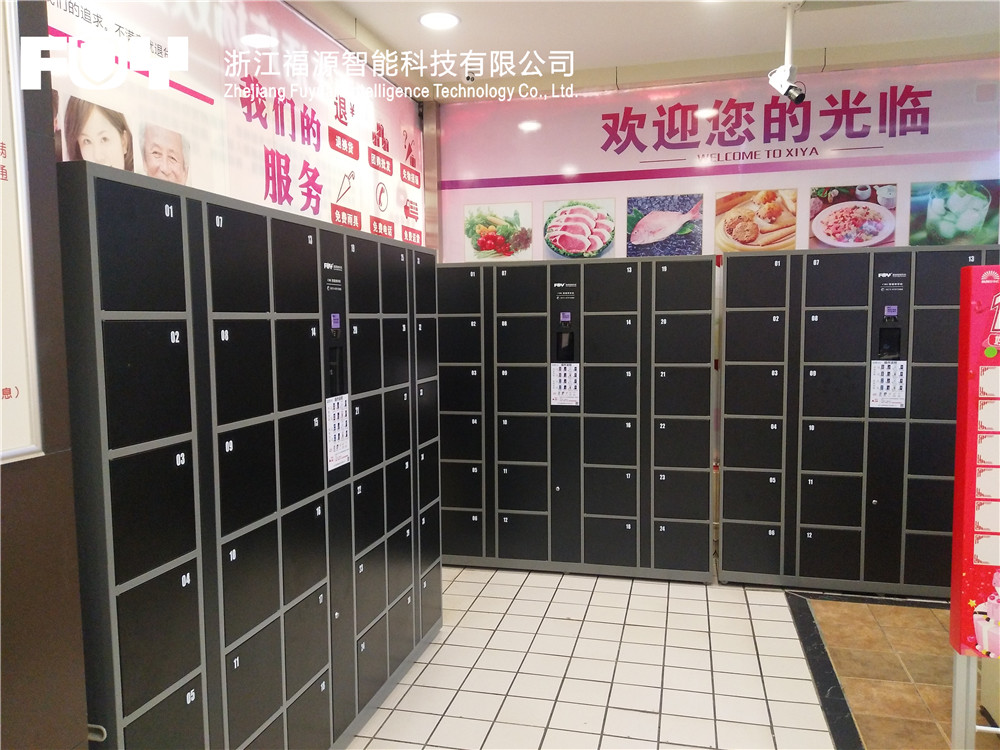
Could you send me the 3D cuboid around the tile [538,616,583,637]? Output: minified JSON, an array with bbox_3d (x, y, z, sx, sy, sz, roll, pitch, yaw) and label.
[{"bbox_3d":[0.294,1.230,3.651,0.196,0.010,0.196,1,5,14],"label":"tile"}]

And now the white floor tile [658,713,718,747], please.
[{"bbox_3d":[0.681,1.298,2.730,0.197,0.010,0.197,1,5,14],"label":"white floor tile"}]

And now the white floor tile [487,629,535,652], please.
[{"bbox_3d":[0.052,1.250,3.522,0.195,0.010,0.195,0,5,14],"label":"white floor tile"}]

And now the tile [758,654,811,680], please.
[{"bbox_3d":[1.222,1.262,3.231,0.197,0.010,0.197,1,5,14],"label":"tile"}]

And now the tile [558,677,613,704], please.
[{"bbox_3d":[0.345,1.286,3.038,0.197,0.010,0.197,1,5,14],"label":"tile"}]

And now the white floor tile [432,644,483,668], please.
[{"bbox_3d":[-0.192,1.265,3.378,0.195,0.010,0.195,0,5,14],"label":"white floor tile"}]

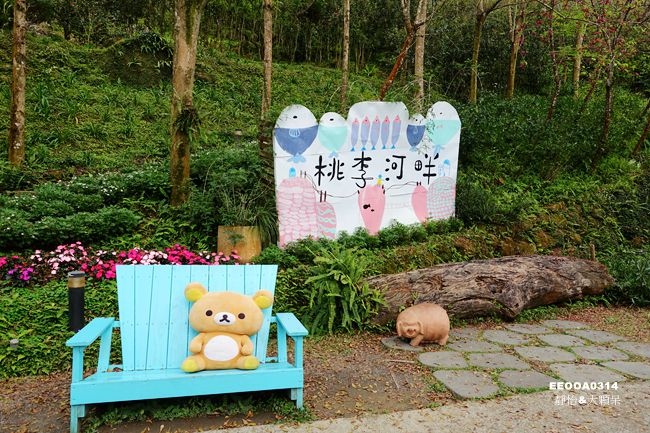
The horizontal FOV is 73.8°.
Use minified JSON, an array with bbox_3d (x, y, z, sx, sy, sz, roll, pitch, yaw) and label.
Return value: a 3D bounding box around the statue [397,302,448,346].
[{"bbox_3d":[1.132,1.193,4.930,0.630,0.460,0.470,0,0,-44],"label":"statue"}]

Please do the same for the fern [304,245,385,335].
[{"bbox_3d":[0.252,0.914,5.740,1.030,1.100,0.850,1,-1,0],"label":"fern"}]

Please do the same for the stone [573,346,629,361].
[{"bbox_3d":[2.860,1.426,4.520,0.510,0.050,0.450,0,0,-3],"label":"stone"}]

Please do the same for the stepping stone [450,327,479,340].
[{"bbox_3d":[1.740,1.496,5.463,0.460,0.045,0.520,1,-1,-6],"label":"stepping stone"}]

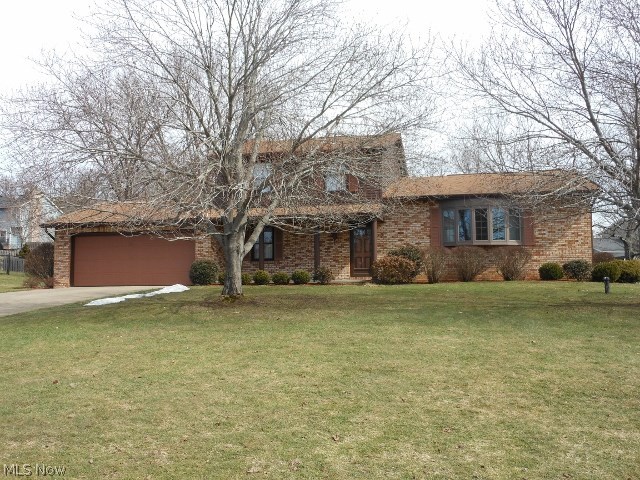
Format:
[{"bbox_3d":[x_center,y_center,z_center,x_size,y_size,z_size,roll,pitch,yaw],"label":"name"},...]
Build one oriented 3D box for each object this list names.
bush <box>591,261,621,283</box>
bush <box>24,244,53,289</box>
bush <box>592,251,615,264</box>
[{"bbox_3d":[9.687,1.075,20.700,0.980,0.740,0.980,-1,-3,11],"label":"bush"},{"bbox_3d":[-11.819,1.078,25.800,1.300,1.900,1.300,-1,-3,11],"label":"bush"},{"bbox_3d":[11.807,1.066,25.500,1.200,1.100,1.200,-1,-3,11],"label":"bush"}]

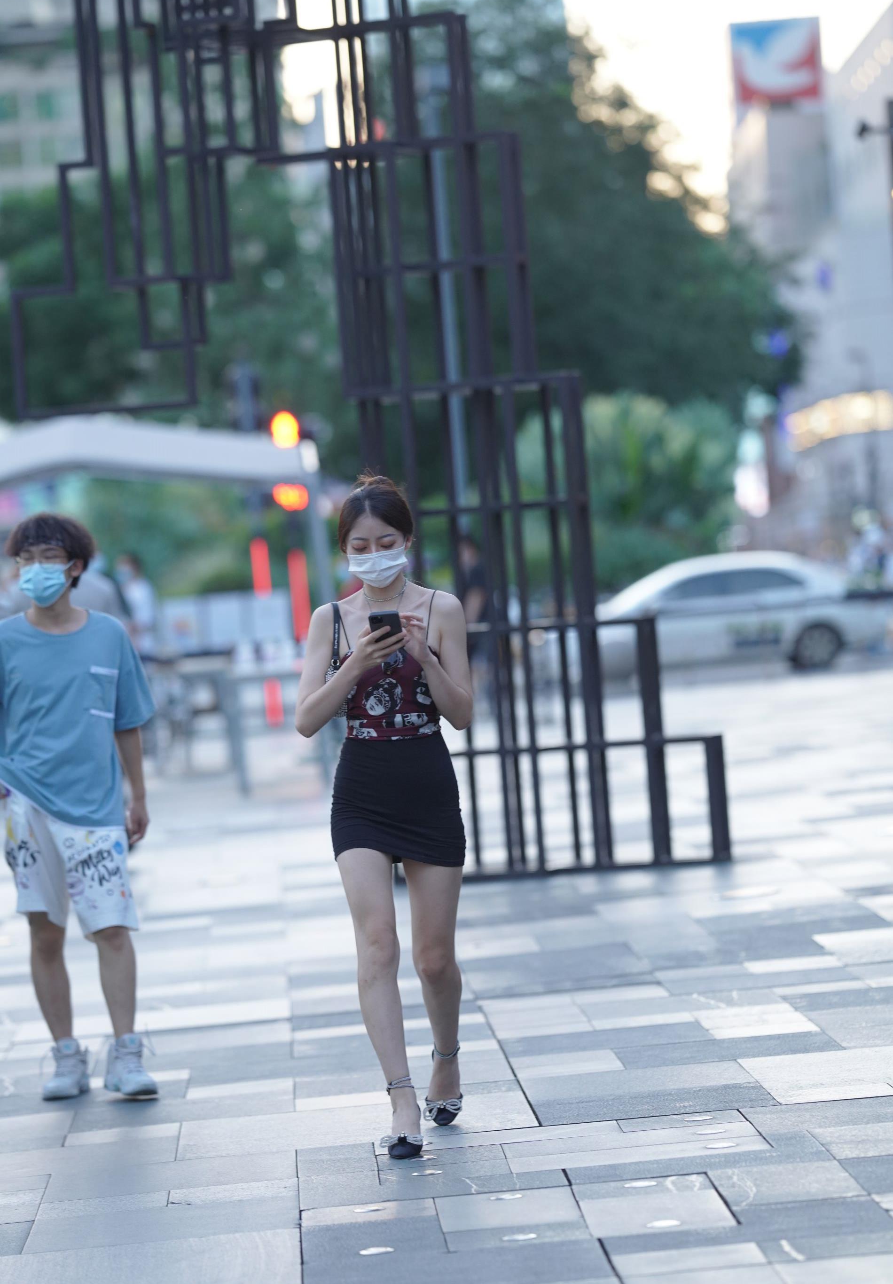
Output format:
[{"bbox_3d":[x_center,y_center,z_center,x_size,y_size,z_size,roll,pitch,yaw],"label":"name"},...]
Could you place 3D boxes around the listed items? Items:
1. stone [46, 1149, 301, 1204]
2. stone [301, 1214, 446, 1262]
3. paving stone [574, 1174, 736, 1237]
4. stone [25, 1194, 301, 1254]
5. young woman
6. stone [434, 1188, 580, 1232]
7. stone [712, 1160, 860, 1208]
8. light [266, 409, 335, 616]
[{"bbox_3d":[-0.664,1.324,12.223,0.606,0.050,0.598,-5,1,-2],"label":"stone"},{"bbox_3d":[-0.154,1.301,10.731,0.300,0.050,0.598,-5,1,-2],"label":"stone"},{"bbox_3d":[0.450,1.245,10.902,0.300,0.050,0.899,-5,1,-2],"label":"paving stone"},{"bbox_3d":[-0.632,1.335,11.318,0.606,0.050,0.598,-5,1,-2],"label":"stone"},{"bbox_3d":[-0.132,0.414,12.557,0.433,1.658,0.660,-5,1,-1],"label":"young woman"},{"bbox_3d":[0.140,1.270,11.043,0.300,0.050,0.598,-5,1,-2],"label":"stone"},{"bbox_3d":[0.749,1.216,11.063,0.300,0.050,0.598,-5,1,-2],"label":"stone"},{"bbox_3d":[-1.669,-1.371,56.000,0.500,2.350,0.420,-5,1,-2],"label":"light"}]

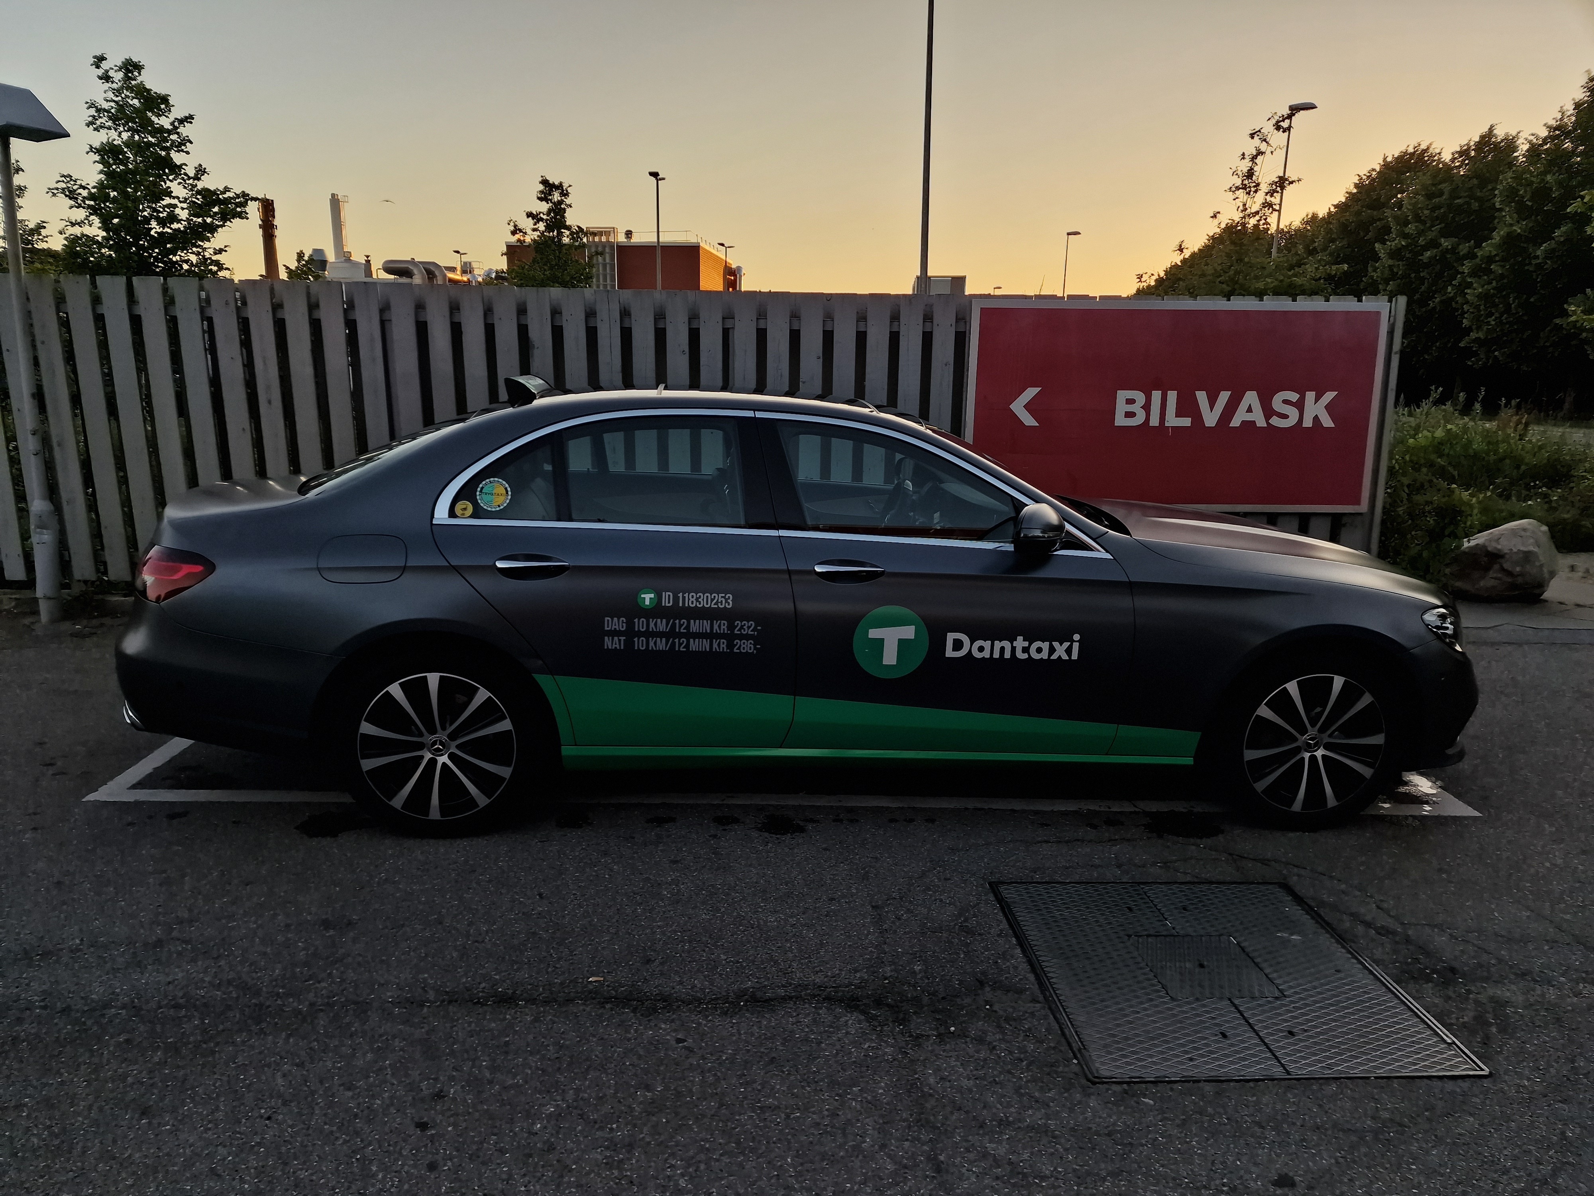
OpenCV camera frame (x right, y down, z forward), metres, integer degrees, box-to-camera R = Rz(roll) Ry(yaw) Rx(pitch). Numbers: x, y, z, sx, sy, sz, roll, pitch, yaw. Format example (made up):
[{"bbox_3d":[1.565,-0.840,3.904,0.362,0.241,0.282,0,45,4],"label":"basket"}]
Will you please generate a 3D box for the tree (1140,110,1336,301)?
[{"bbox_3d":[10.561,-7.840,25.876,4.400,7.510,4.200,6,13,21],"label":"tree"}]

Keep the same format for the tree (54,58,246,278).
[{"bbox_3d":[-10.847,-5.874,18.196,3.300,6.334,3.200,-6,14,-29],"label":"tree"}]

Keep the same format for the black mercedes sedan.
[{"bbox_3d":[0.100,-0.099,4.292,4.935,1.475,1.930,0,13,-4],"label":"black mercedes sedan"}]

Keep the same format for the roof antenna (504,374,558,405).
[{"bbox_3d":[-1.015,-0.785,4.030,0.160,0.120,0.340,0,13,-4],"label":"roof antenna"}]

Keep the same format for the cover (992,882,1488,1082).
[{"bbox_3d":[1.108,1.011,2.873,0.935,0.030,0.920,1,13,-3],"label":"cover"}]

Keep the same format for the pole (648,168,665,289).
[{"bbox_3d":[-4.997,-11.207,38.501,0.500,8.081,1.400,6,13,20],"label":"pole"}]

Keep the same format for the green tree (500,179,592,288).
[{"bbox_3d":[-7.344,-9.073,31.814,2.800,6.755,2.800,-2,13,-12],"label":"green tree"}]

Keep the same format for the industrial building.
[{"bbox_3d":[-17.286,-29.845,109.158,19.500,13.268,20.000,2,13,4],"label":"industrial building"}]

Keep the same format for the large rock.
[{"bbox_3d":[5.047,-0.259,7.521,0.720,0.530,0.600,10,15,33],"label":"large rock"}]

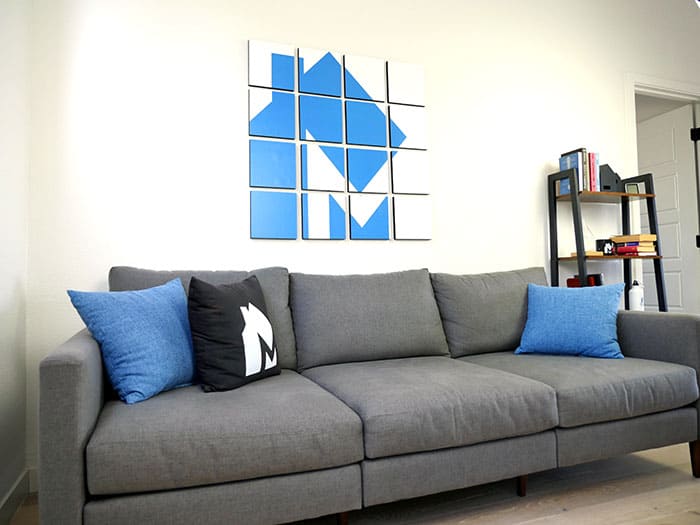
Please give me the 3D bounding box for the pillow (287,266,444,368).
[{"bbox_3d":[0.081,0.254,2.266,0.725,0.460,0.180,-1,-17,-20],"label":"pillow"}]

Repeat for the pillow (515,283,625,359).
[{"bbox_3d":[1.033,0.259,2.291,0.440,0.440,0.150,-2,-42,29],"label":"pillow"}]

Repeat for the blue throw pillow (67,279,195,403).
[{"bbox_3d":[-0.690,0.254,1.718,0.150,0.440,0.440,-39,-20,25],"label":"blue throw pillow"}]

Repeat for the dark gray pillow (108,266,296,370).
[{"bbox_3d":[-0.600,0.256,2.013,0.725,0.460,0.180,-1,-17,-20],"label":"dark gray pillow"}]

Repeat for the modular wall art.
[{"bbox_3d":[-0.027,-0.581,2.434,0.940,0.930,0.026,-1,-2,-20],"label":"modular wall art"}]

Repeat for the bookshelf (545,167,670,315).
[{"bbox_3d":[1.544,0.183,2.820,0.640,1.410,0.310,-1,-2,-20],"label":"bookshelf"}]

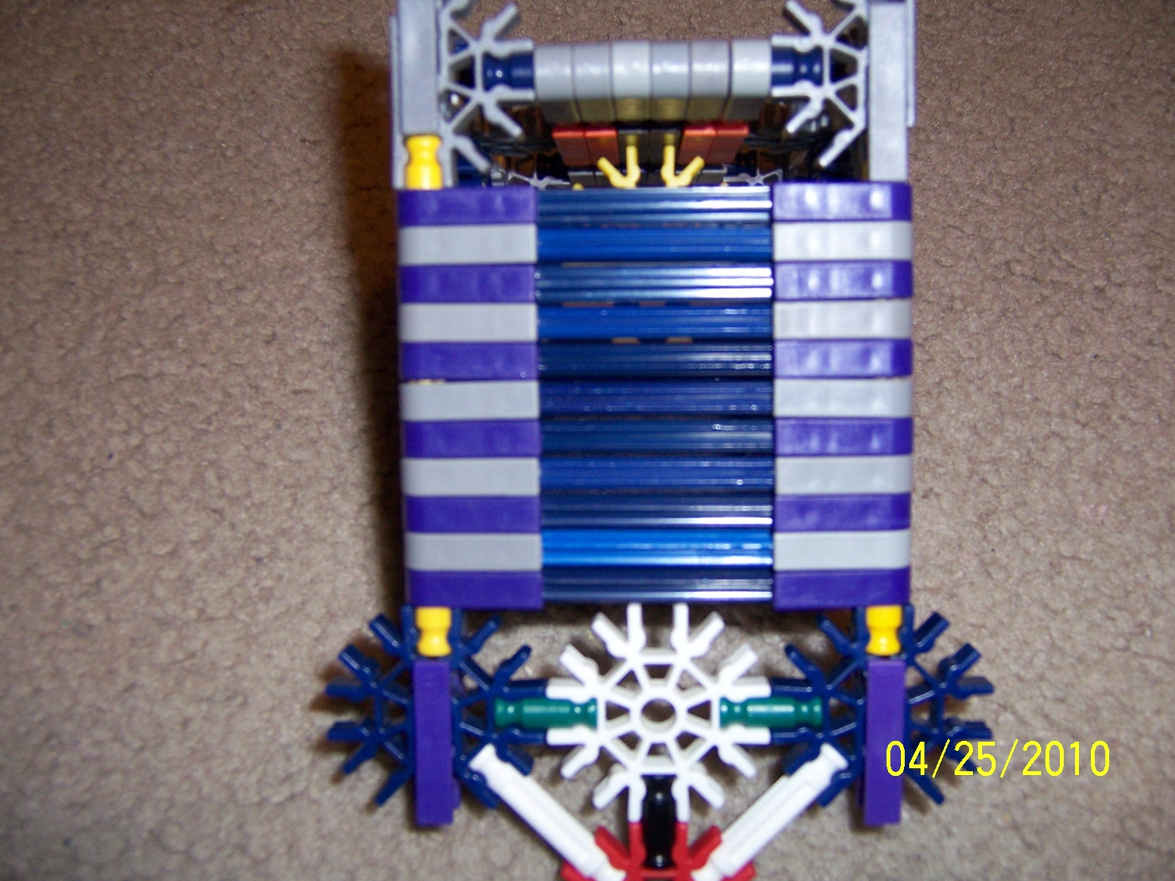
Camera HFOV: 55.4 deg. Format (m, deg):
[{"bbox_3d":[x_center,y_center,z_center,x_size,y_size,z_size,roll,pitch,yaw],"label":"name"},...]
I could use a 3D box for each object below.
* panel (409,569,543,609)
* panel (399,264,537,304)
[{"bbox_3d":[-0.018,0.024,0.189,0.022,0.012,0.006,-1,94,0],"label":"panel"},{"bbox_3d":[-0.019,-0.026,0.186,0.022,0.012,0.006,-1,94,0],"label":"panel"}]

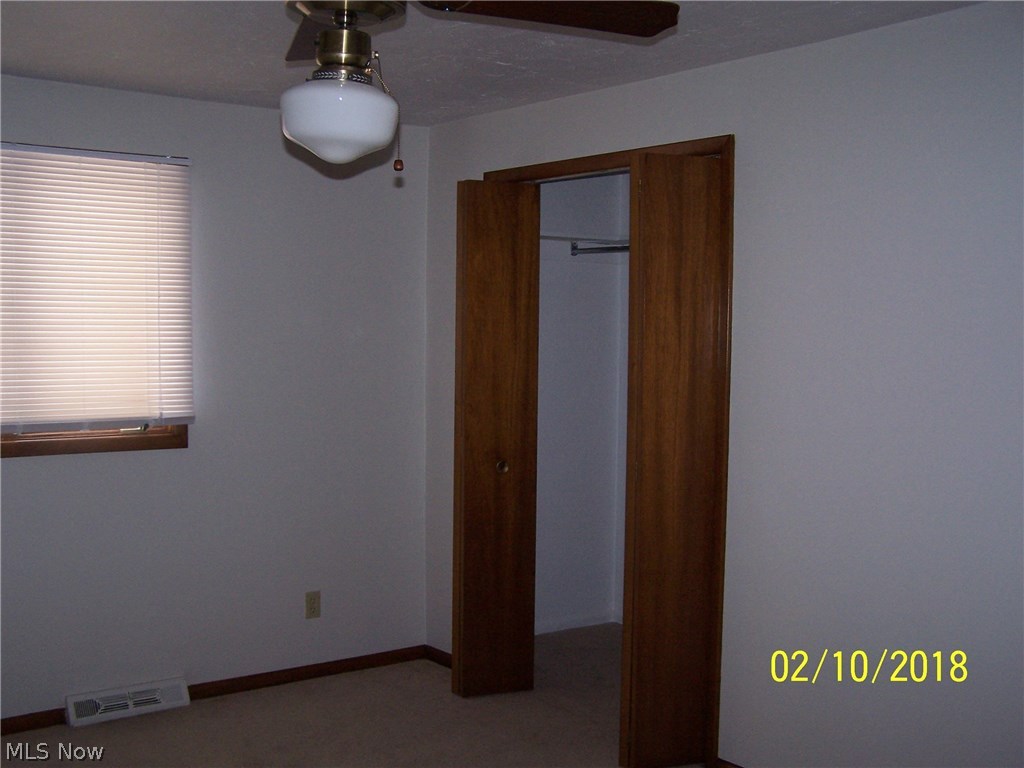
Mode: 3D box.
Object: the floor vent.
[{"bbox_3d":[-1.455,1.210,4.284,0.455,0.102,0.058,-1,3,-38],"label":"floor vent"}]

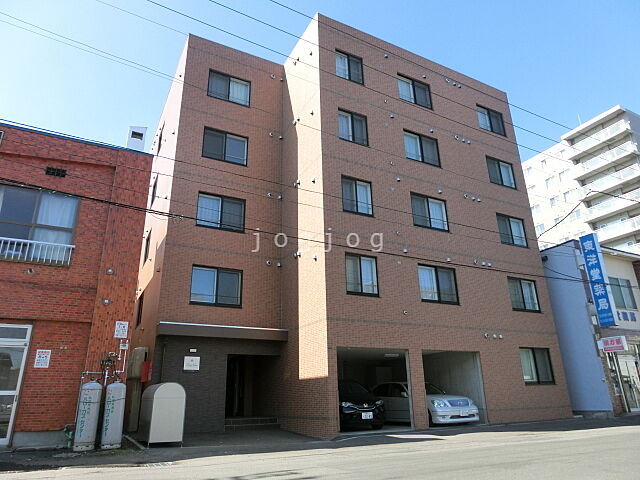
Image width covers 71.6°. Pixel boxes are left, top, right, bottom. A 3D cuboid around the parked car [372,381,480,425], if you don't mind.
[{"bbox_3d":[3.322,5.784,15.775,1.770,1.460,4.700,9,-22,-27],"label":"parked car"}]

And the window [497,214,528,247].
[{"bbox_3d":[7.667,-0.342,17.667,1.522,1.217,0.120,9,-22,-27],"label":"window"}]

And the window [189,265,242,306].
[{"bbox_3d":[-3.350,1.545,14.537,1.700,1.260,0.120,9,-22,-27],"label":"window"}]

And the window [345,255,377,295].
[{"bbox_3d":[1.284,1.080,13.506,1.163,1.283,0.120,9,-22,-27],"label":"window"}]

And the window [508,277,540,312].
[{"bbox_3d":[7.738,2.103,16.807,1.565,1.272,0.120,9,-22,-27],"label":"window"}]

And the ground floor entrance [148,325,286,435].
[{"bbox_3d":[-3.070,4.311,13.763,4.000,3.050,1.400,9,-22,-27],"label":"ground floor entrance"}]

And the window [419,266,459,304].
[{"bbox_3d":[3.981,1.514,14.883,1.631,1.261,0.120,9,-22,-27],"label":"window"}]

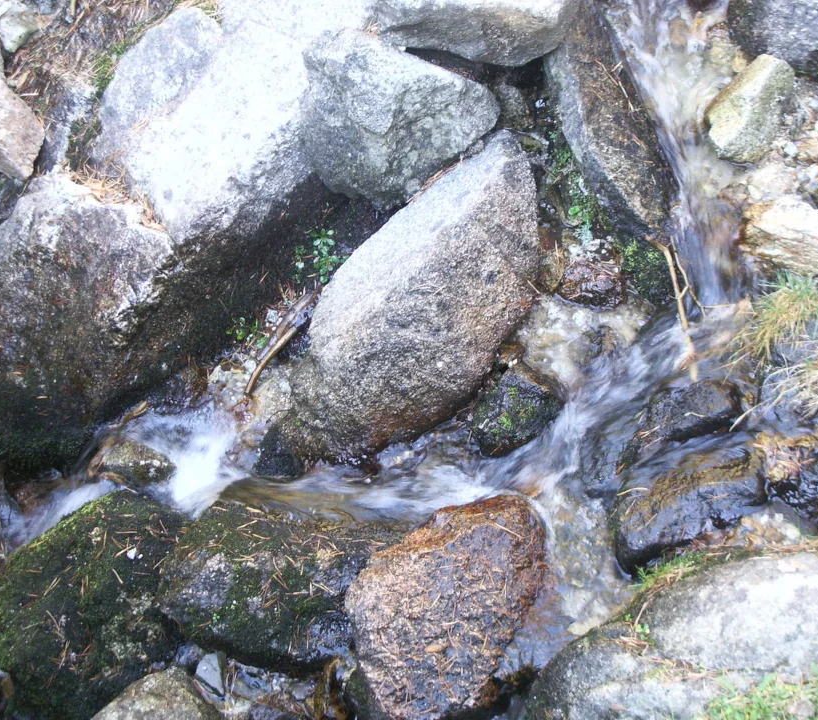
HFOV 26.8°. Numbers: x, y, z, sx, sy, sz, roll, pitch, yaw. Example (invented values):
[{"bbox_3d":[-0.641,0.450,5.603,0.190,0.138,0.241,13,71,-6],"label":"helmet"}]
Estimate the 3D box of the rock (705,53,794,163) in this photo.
[{"bbox_3d":[0.598,-0.443,3.020,0.130,0.140,0.210,18,47,18],"label":"rock"}]

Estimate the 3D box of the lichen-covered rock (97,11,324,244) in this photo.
[{"bbox_3d":[-0.335,-0.392,2.900,0.380,0.340,0.340,-22,48,-21],"label":"lichen-covered rock"}]

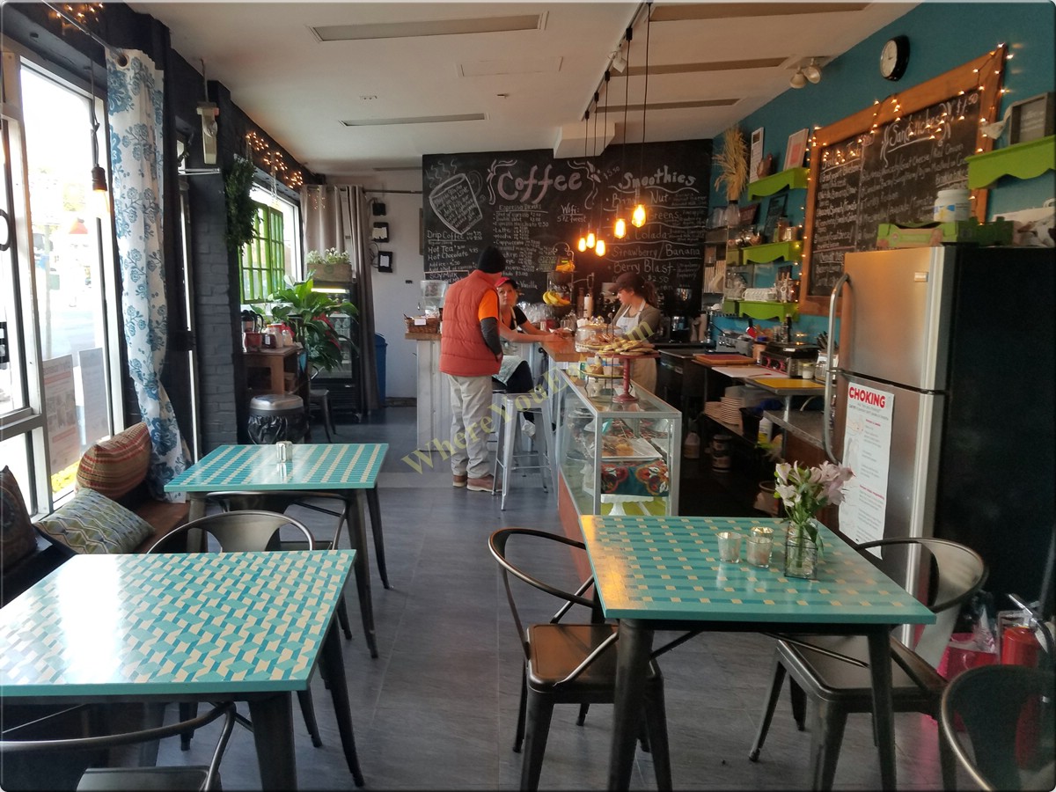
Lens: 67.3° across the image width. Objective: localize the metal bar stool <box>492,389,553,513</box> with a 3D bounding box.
[{"bbox_3d":[-0.011,0.379,5.690,0.430,0.765,0.430,-1,8,-14],"label":"metal bar stool"}]

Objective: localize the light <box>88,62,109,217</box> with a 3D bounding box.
[{"bbox_3d":[-1.722,-1.010,3.160,0.070,0.580,0.070,1,8,4],"label":"light"}]

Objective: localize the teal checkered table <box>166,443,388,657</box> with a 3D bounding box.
[{"bbox_3d":[-1.058,0.669,3.582,0.800,0.752,0.800,0,8,-6],"label":"teal checkered table"}]

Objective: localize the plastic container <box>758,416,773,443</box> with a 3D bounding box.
[{"bbox_3d":[1.633,0.233,5.450,0.100,0.200,0.100,0,8,-3],"label":"plastic container"}]

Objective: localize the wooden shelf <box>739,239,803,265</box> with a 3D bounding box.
[{"bbox_3d":[2.097,-1.229,6.894,0.140,0.150,1.120,0,8,-3],"label":"wooden shelf"}]

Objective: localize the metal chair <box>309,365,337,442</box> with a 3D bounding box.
[{"bbox_3d":[-2.196,0.083,7.903,0.520,0.710,0.530,0,8,-7],"label":"metal chair"}]

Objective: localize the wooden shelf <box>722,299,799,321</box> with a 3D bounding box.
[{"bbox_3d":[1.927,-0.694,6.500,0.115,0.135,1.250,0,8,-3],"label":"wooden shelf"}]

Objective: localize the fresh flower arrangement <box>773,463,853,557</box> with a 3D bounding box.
[{"bbox_3d":[0.784,0.335,2.185,0.205,0.290,0.190,1,8,0],"label":"fresh flower arrangement"}]

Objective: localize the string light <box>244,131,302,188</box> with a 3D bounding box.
[{"bbox_3d":[-2.429,-2.275,7.815,0.120,0.280,2.600,0,8,-6],"label":"string light"}]

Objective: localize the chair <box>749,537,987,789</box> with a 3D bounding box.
[{"bbox_3d":[1.035,0.876,2.345,0.560,0.730,0.540,0,8,-4],"label":"chair"}]

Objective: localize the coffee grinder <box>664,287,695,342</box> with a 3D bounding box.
[{"bbox_3d":[1.724,-0.907,8.907,0.270,0.610,0.360,1,8,7],"label":"coffee grinder"}]

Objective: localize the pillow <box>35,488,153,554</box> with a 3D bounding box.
[{"bbox_3d":[-1.790,0.526,3.260,0.370,0.120,0.390,28,5,-8],"label":"pillow"}]

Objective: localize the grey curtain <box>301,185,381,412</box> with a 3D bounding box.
[{"bbox_3d":[-2.180,-1.096,9.350,0.920,2.620,0.200,0,8,-9],"label":"grey curtain"}]

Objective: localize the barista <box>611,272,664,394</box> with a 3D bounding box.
[{"bbox_3d":[0.822,-0.106,6.044,0.500,1.650,0.380,8,10,39],"label":"barista"}]

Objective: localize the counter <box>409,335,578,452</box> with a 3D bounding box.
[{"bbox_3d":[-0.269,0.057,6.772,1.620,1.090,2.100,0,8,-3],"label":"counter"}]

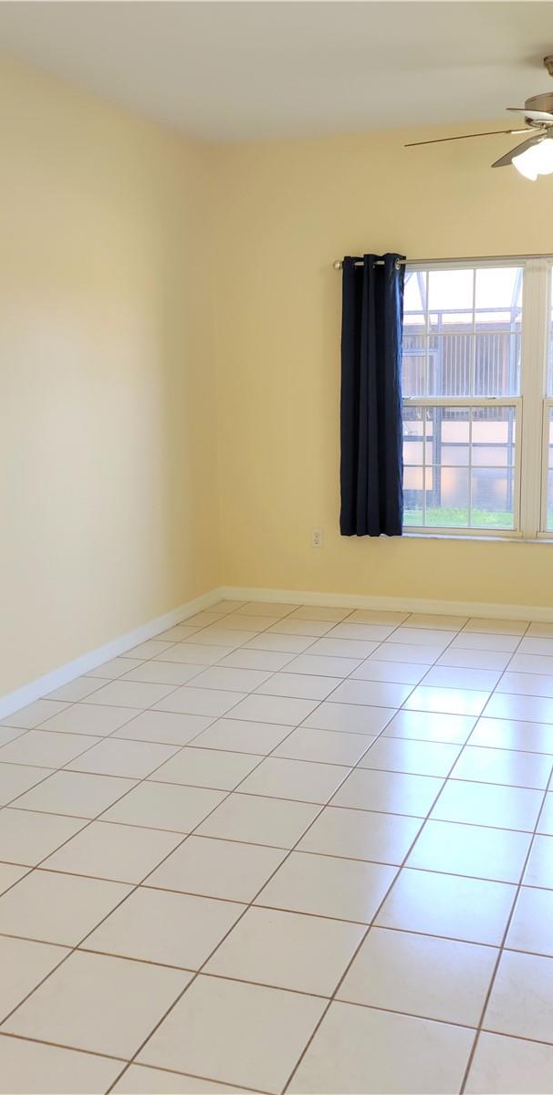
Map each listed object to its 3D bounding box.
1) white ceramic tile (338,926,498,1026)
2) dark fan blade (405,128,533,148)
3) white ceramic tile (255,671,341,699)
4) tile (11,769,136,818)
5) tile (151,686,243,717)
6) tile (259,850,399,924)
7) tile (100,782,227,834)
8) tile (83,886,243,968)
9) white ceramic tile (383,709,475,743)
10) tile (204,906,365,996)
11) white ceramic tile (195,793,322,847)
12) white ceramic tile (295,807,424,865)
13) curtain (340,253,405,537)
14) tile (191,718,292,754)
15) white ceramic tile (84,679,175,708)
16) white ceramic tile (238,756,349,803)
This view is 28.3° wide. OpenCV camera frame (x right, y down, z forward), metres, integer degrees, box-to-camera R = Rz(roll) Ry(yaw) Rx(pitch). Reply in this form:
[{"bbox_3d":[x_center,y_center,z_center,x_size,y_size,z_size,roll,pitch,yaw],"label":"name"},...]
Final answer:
[{"bbox_3d":[0.350,1.032,2.647,0.331,0.010,0.333,3,11,19],"label":"white ceramic tile"},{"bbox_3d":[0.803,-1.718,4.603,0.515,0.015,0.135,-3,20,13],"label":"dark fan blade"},{"bbox_3d":[0.103,0.630,4.938,0.334,0.010,0.337,3,11,20],"label":"white ceramic tile"},{"bbox_3d":[-0.692,0.846,3.769,0.333,0.010,0.337,3,11,20],"label":"tile"},{"bbox_3d":[-0.331,0.671,4.733,0.334,0.010,0.337,3,11,20],"label":"tile"},{"bbox_3d":[0.149,0.956,3.086,0.331,0.010,0.333,3,11,19],"label":"tile"},{"bbox_3d":[-0.367,0.851,3.588,0.329,0.010,0.340,3,11,19],"label":"tile"},{"bbox_3d":[-0.286,0.983,2.833,0.329,0.010,0.340,3,11,19],"label":"tile"},{"bbox_3d":[0.615,0.719,4.376,0.328,0.010,0.340,3,11,19],"label":"white ceramic tile"},{"bbox_3d":[0.030,1.015,2.764,0.331,0.010,0.333,3,11,19],"label":"tile"},{"bbox_3d":[-0.053,0.881,3.537,0.333,0.010,0.337,3,11,20],"label":"white ceramic tile"},{"bbox_3d":[0.267,0.896,3.409,0.331,0.010,0.333,3,11,19],"label":"white ceramic tile"},{"bbox_3d":[0.535,-0.826,6.107,0.366,1.547,0.100,3,10,19],"label":"curtain"},{"bbox_3d":[-0.132,0.747,4.299,0.334,0.010,0.337,3,11,20],"label":"tile"},{"bbox_3d":[-0.651,0.651,4.859,0.333,0.010,0.337,3,11,20],"label":"white ceramic tile"},{"bbox_3d":[0.065,0.817,3.841,0.328,0.010,0.340,3,11,19],"label":"white ceramic tile"}]

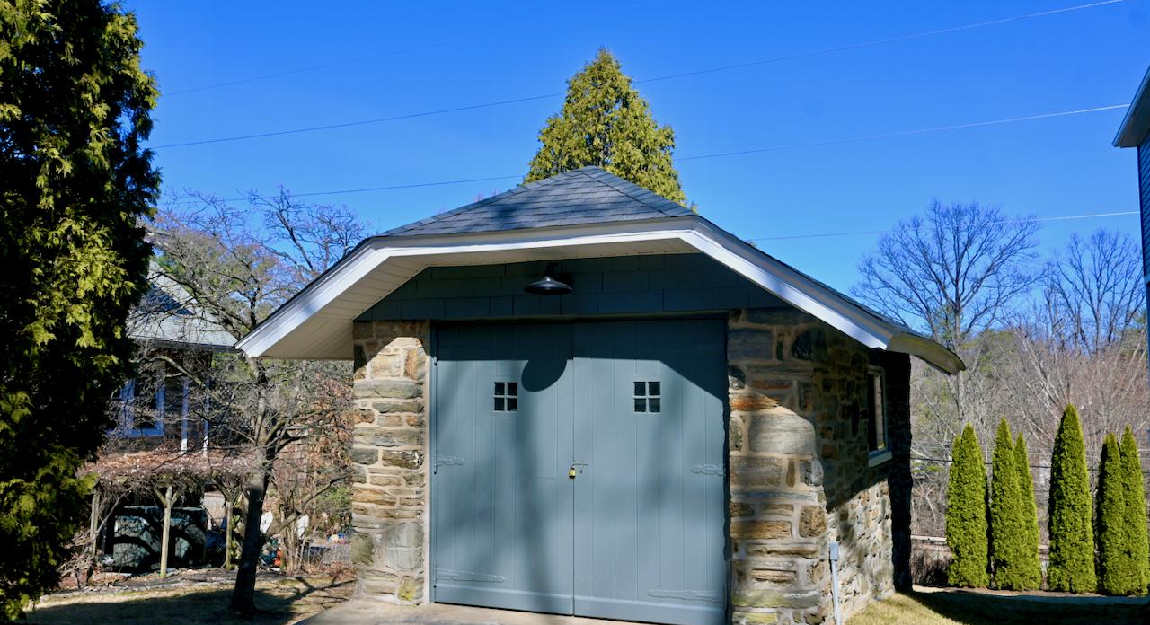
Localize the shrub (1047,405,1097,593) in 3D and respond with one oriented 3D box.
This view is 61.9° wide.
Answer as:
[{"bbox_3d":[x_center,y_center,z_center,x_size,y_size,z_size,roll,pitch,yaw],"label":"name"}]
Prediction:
[{"bbox_3d":[7.251,2.723,14.000,0.730,2.730,0.720,0,-4,0],"label":"shrub"}]

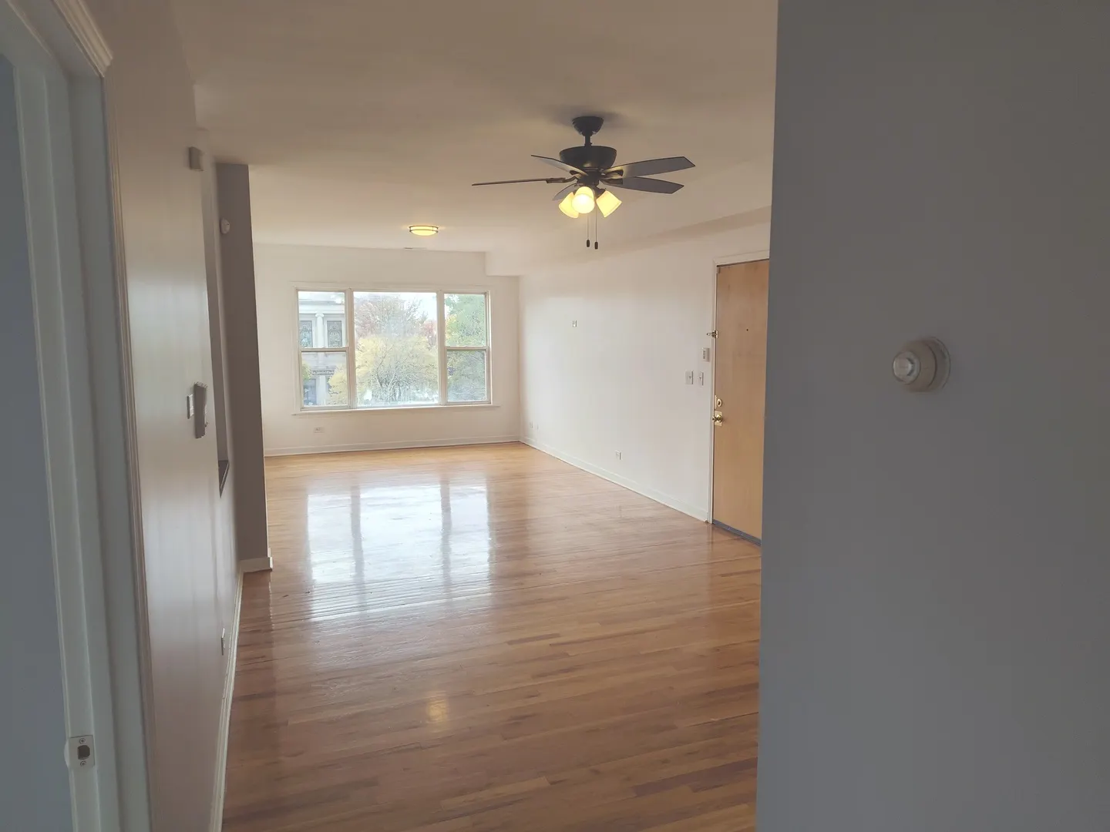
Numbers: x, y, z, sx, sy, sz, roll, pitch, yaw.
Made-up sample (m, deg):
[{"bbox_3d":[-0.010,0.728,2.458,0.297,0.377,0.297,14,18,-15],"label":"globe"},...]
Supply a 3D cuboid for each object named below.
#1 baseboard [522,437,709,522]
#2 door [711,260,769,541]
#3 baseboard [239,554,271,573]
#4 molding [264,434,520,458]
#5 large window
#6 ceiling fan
[{"bbox_3d":[0.380,0.603,8.767,0.020,0.100,5.249,-3,7,-21],"label":"baseboard"},{"bbox_3d":[1.515,-0.133,5.773,0.050,2.130,0.860,-3,7,-21],"label":"door"},{"bbox_3d":[-2.054,1.025,5.096,0.190,0.100,0.025,-3,7,-21],"label":"baseboard"},{"bbox_3d":[-2.251,0.417,10.549,3.661,0.100,0.020,-3,7,-21],"label":"molding"},{"bbox_3d":[-2.214,-0.938,10.455,2.705,1.652,0.120,-3,7,-21],"label":"large window"},{"bbox_3d":[0.184,-1.386,4.127,1.300,0.543,1.300,-3,7,-21],"label":"ceiling fan"}]

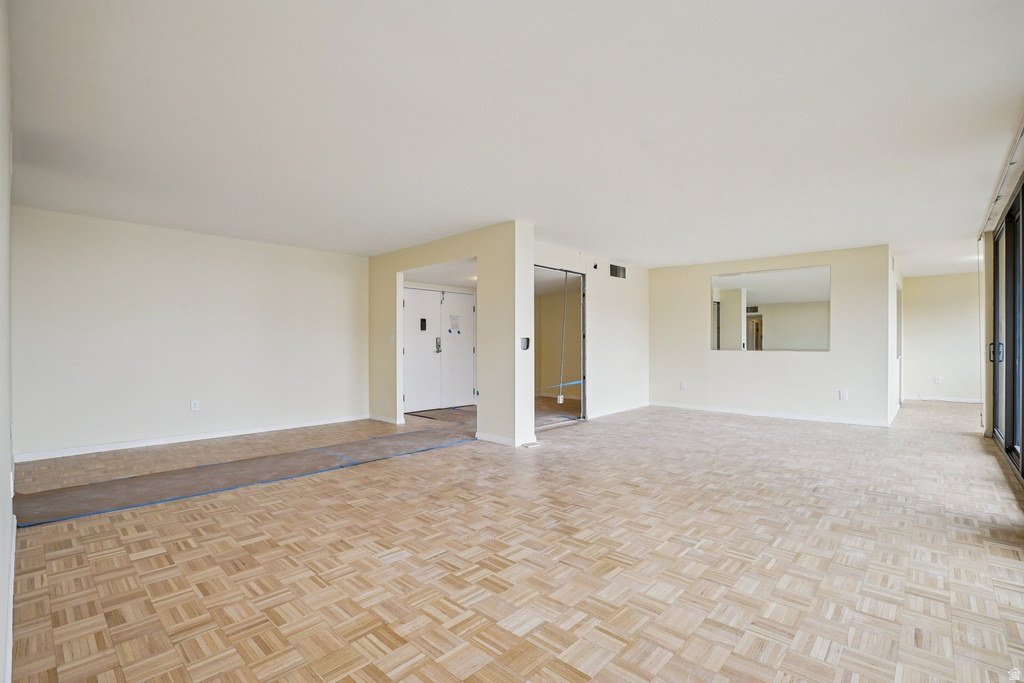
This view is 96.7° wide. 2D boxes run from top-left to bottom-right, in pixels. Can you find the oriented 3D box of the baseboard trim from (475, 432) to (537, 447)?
[{"bbox_3d":[-0.060,1.117,5.334,0.620,0.087,0.370,0,0,44],"label":"baseboard trim"}]

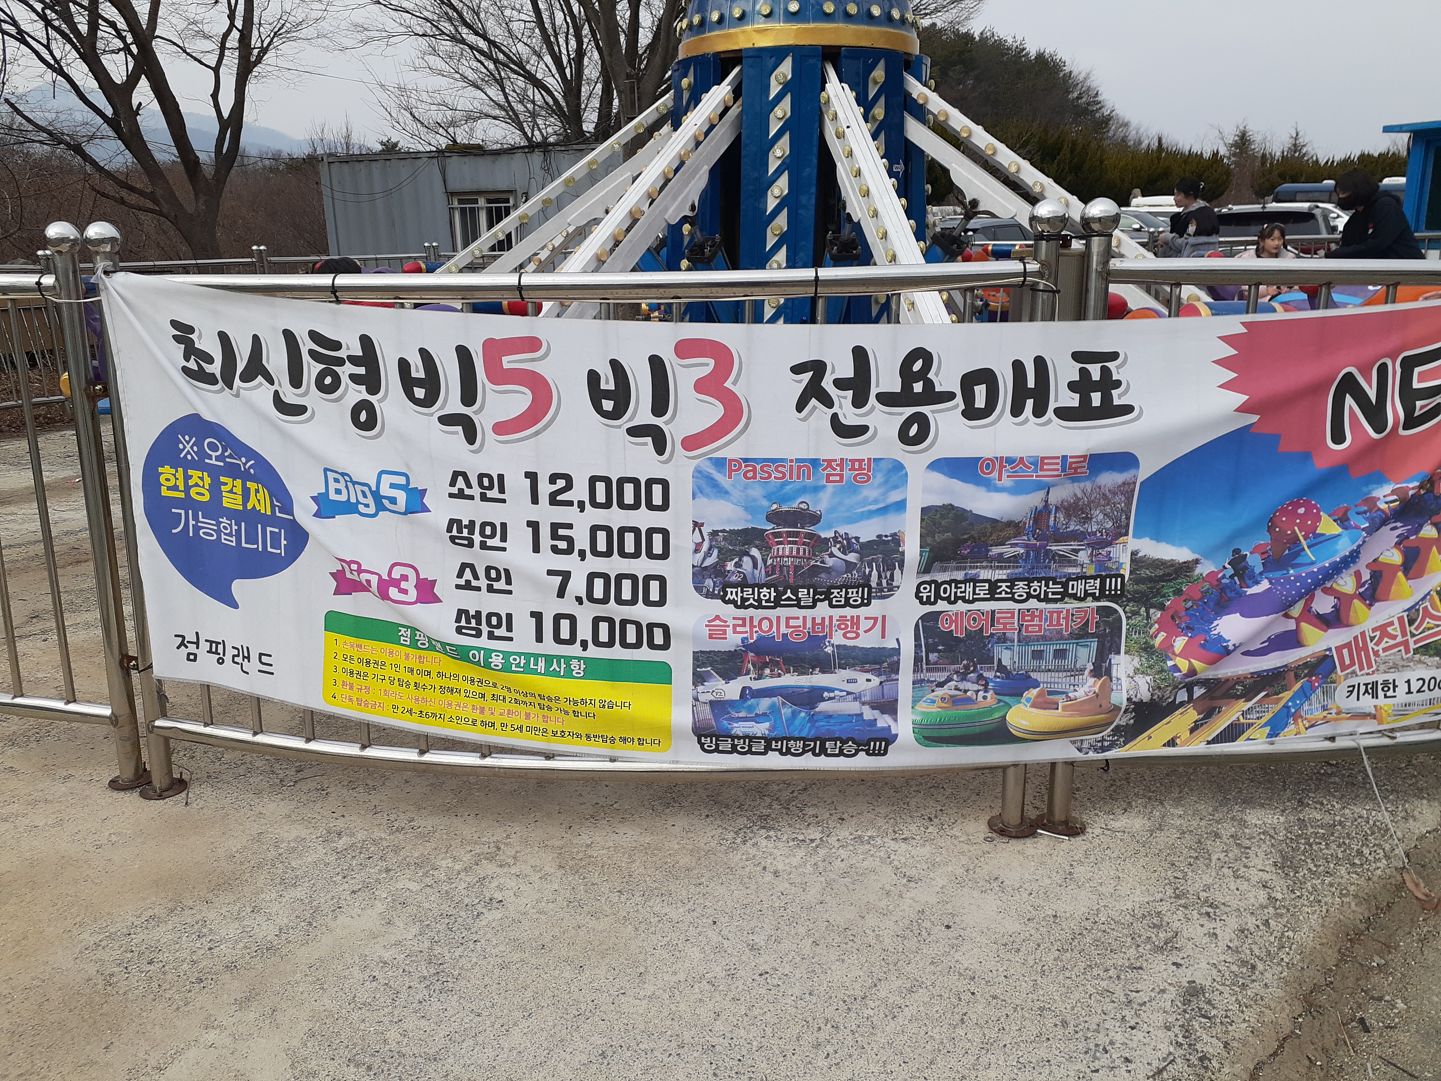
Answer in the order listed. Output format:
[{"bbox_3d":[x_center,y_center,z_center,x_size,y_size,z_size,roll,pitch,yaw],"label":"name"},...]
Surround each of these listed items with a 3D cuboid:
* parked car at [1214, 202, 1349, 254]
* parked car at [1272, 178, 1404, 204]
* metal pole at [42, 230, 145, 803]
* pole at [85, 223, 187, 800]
[{"bbox_3d":[9.238,-4.843,19.616,1.880,1.720,4.750,4,14,18],"label":"parked car"},{"bbox_3d":[17.233,-7.787,28.569,5.800,2.400,2.000,0,13,2],"label":"parked car"},{"bbox_3d":[-1.478,-0.055,2.673,0.100,1.356,0.100,-2,14,-12],"label":"metal pole"},{"bbox_3d":[-1.359,-0.037,2.611,0.100,1.351,0.100,-2,14,-12],"label":"pole"}]

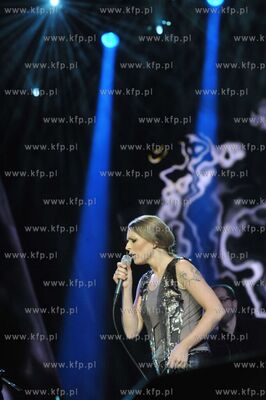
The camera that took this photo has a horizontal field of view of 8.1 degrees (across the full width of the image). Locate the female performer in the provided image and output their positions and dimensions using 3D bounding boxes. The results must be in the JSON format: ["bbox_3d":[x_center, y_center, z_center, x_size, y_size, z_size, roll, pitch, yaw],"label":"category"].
[{"bbox_3d":[0.180,0.883,9.043,0.500,1.620,0.520,3,-5,-37],"label":"female performer"}]

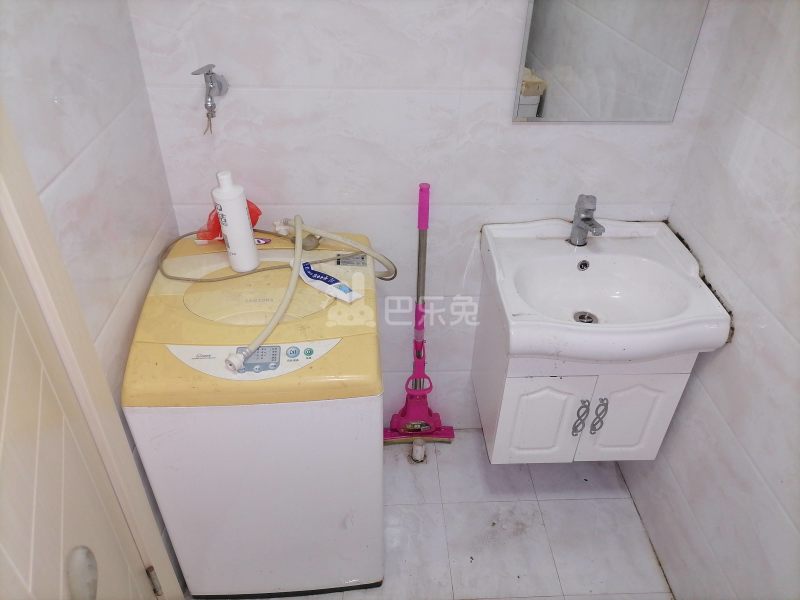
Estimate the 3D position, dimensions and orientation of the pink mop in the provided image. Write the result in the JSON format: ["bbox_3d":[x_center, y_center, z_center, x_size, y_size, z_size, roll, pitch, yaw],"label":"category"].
[{"bbox_3d":[0.061,0.094,1.787,0.250,0.942,0.080,-1,35,-2],"label":"pink mop"}]

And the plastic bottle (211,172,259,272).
[{"bbox_3d":[-0.369,-0.186,1.353,0.073,0.215,0.068,30,45,34],"label":"plastic bottle"}]

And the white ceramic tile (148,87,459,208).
[{"bbox_3d":[-0.216,-0.374,1.492,0.718,0.300,0.010,-1,36,-3],"label":"white ceramic tile"}]

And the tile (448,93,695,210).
[{"bbox_3d":[0.441,-0.382,1.526,0.598,0.300,0.010,-1,36,-3],"label":"tile"}]

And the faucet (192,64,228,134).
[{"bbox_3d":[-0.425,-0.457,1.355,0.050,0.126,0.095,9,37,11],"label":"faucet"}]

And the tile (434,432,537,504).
[{"bbox_3d":[0.276,0.546,1.995,0.300,0.010,0.301,-1,36,-3],"label":"tile"}]

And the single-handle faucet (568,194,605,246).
[{"bbox_3d":[0.488,-0.192,1.550,0.046,0.132,0.110,-9,37,-14],"label":"single-handle faucet"}]

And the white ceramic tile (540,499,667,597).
[{"bbox_3d":[0.590,0.719,1.766,0.300,0.010,0.302,-1,36,-3],"label":"white ceramic tile"}]

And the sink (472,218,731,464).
[{"bbox_3d":[0.482,0.141,1.619,0.512,0.578,0.440,0,36,-3],"label":"sink"}]

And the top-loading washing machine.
[{"bbox_3d":[-0.311,0.302,1.588,0.517,0.818,0.522,-1,36,-4],"label":"top-loading washing machine"}]

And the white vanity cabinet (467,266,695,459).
[{"bbox_3d":[0.484,0.174,1.696,0.475,0.436,0.352,0,36,-3],"label":"white vanity cabinet"}]

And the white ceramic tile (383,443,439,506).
[{"bbox_3d":[-0.021,0.549,1.979,0.294,0.010,0.301,-1,36,-3],"label":"white ceramic tile"}]

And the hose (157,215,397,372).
[{"bbox_3d":[-0.283,-0.029,1.354,0.550,0.110,0.520,0,36,-3],"label":"hose"}]

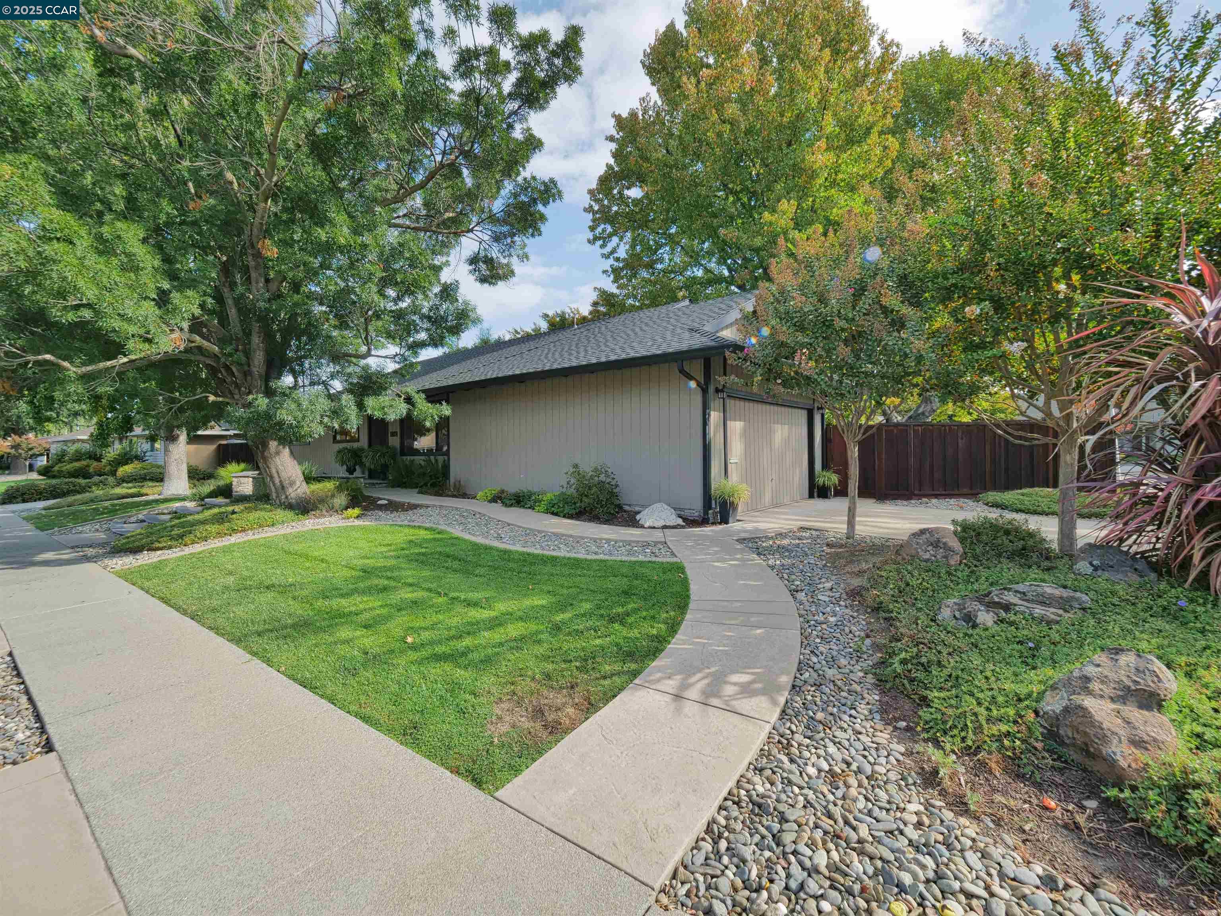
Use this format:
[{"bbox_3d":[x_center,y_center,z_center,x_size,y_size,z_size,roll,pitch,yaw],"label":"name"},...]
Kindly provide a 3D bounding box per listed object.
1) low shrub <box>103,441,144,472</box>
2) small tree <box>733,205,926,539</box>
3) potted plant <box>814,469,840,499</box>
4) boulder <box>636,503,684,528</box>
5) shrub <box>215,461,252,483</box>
[{"bbox_3d":[-26.400,0.020,26.800,1.750,1.900,1.750,0,1,38],"label":"low shrub"},{"bbox_3d":[3.080,-1.220,7.150,2.600,4.750,2.600,0,1,41],"label":"small tree"},{"bbox_3d":[5.090,0.605,11.600,0.570,0.700,0.570,0,1,41],"label":"potted plant"},{"bbox_3d":[0.815,0.940,8.100,0.870,0.400,0.580,0,1,38],"label":"boulder"},{"bbox_3d":[-12.990,0.530,17.000,1.050,0.820,1.050,0,1,38],"label":"shrub"}]

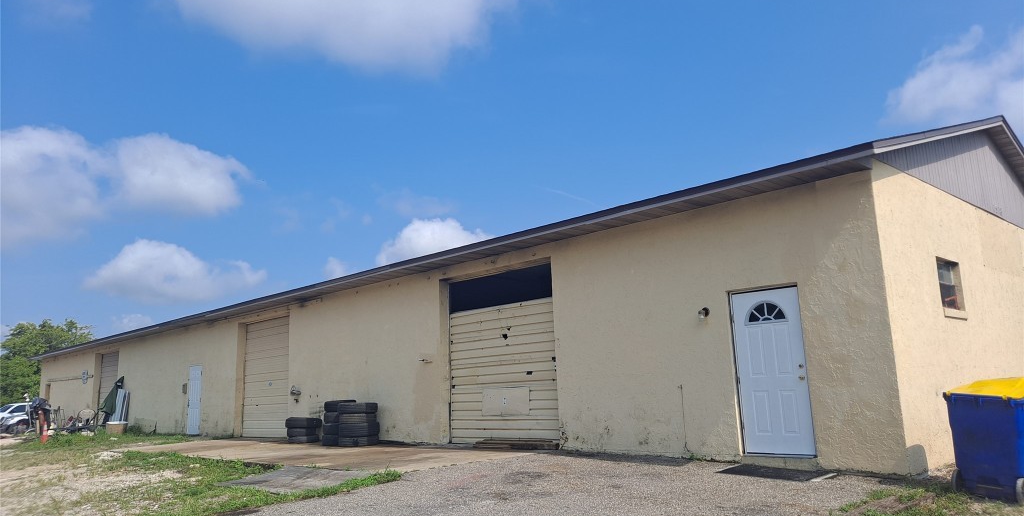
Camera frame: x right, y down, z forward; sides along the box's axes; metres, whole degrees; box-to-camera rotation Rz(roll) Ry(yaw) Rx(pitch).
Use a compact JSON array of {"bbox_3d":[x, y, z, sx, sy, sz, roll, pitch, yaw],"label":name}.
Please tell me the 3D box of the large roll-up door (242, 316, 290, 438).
[{"bbox_3d":[-6.431,3.205,19.734,0.090,3.087,3.082,8,-14,-43],"label":"large roll-up door"}]

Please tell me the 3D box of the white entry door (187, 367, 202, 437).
[{"bbox_3d":[-9.816,4.430,22.966,0.080,2.069,0.960,8,-14,-43],"label":"white entry door"}]

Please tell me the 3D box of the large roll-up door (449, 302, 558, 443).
[{"bbox_3d":[-0.122,2.054,13.148,0.090,2.430,2.963,8,-14,-43],"label":"large roll-up door"}]

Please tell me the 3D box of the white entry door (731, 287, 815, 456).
[{"bbox_3d":[3.310,1.433,9.365,0.080,2.040,0.918,8,-14,-43],"label":"white entry door"}]

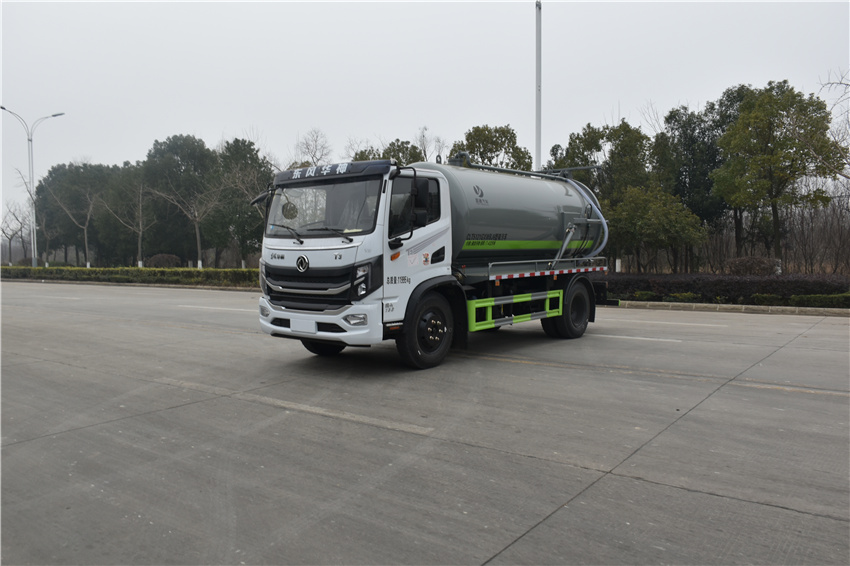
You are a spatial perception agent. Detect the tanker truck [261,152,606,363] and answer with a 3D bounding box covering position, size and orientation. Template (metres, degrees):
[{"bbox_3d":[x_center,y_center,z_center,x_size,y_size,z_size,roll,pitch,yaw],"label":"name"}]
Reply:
[{"bbox_3d":[0.639,-0.531,10.283,2.460,3.000,6.720,2,4,40],"label":"tanker truck"}]

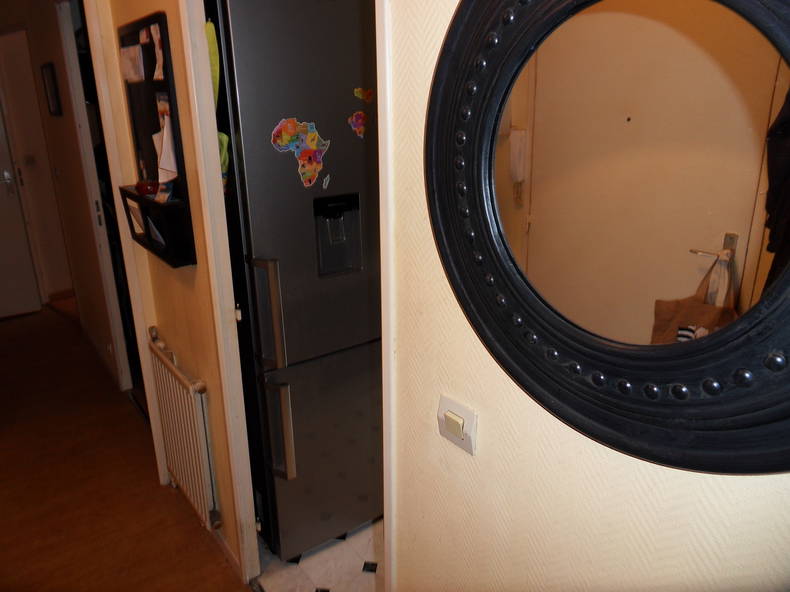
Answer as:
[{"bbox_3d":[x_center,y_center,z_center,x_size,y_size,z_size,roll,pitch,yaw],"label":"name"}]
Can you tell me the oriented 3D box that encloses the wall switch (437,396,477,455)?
[{"bbox_3d":[0.099,0.210,0.892,0.015,0.080,0.081,-14,21,-36],"label":"wall switch"}]

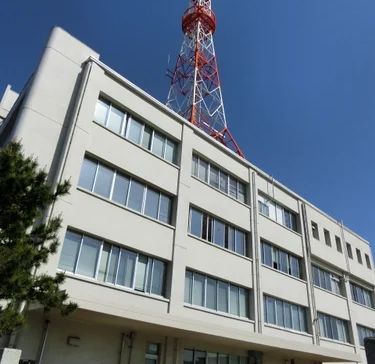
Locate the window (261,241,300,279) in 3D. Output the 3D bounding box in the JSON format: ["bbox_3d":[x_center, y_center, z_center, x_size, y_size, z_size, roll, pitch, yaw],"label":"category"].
[{"bbox_3d":[5.591,4.742,21.403,4.565,1.540,0.180,28,-37,-36],"label":"window"}]

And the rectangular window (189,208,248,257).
[{"bbox_3d":[1.998,3.198,22.018,5.600,1.770,0.200,28,-38,-36],"label":"rectangular window"}]

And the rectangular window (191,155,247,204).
[{"bbox_3d":[1.784,-0.006,19.573,4.598,1.540,0.180,28,-37,-36],"label":"rectangular window"}]

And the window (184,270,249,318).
[{"bbox_3d":[1.806,6.401,20.201,5.600,1.770,0.200,28,-38,-36],"label":"window"}]

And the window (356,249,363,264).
[{"bbox_3d":[14.142,6.188,29.829,0.803,1.221,0.150,28,-37,-36],"label":"window"}]

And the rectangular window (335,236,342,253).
[{"bbox_3d":[11.547,4.811,27.660,0.825,1.221,0.150,28,-37,-36],"label":"rectangular window"}]

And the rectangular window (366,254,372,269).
[{"bbox_3d":[15.420,6.866,30.897,0.836,1.221,0.150,28,-37,-36],"label":"rectangular window"}]

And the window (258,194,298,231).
[{"bbox_3d":[7.002,2.553,27.836,5.600,1.770,0.200,28,-38,-36],"label":"window"}]

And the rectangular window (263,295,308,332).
[{"bbox_3d":[6.617,8.960,24.202,5.600,1.770,0.200,28,-38,-36],"label":"rectangular window"}]

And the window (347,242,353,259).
[{"bbox_3d":[12.876,5.516,28.771,0.803,1.221,0.150,28,-37,-36],"label":"window"}]

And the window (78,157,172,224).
[{"bbox_3d":[-2.346,0.515,14.776,4.598,1.529,0.180,28,-37,-36],"label":"window"}]

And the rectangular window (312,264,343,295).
[{"bbox_3d":[11.619,8.338,30.007,5.600,1.710,0.200,28,-38,-36],"label":"rectangular window"}]

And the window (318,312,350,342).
[{"bbox_3d":[11.428,11.519,28.203,5.600,1.770,0.200,28,-38,-36],"label":"window"}]

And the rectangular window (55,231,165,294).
[{"bbox_3d":[-3.005,3.842,16.199,5.600,1.770,0.200,28,-38,-36],"label":"rectangular window"}]

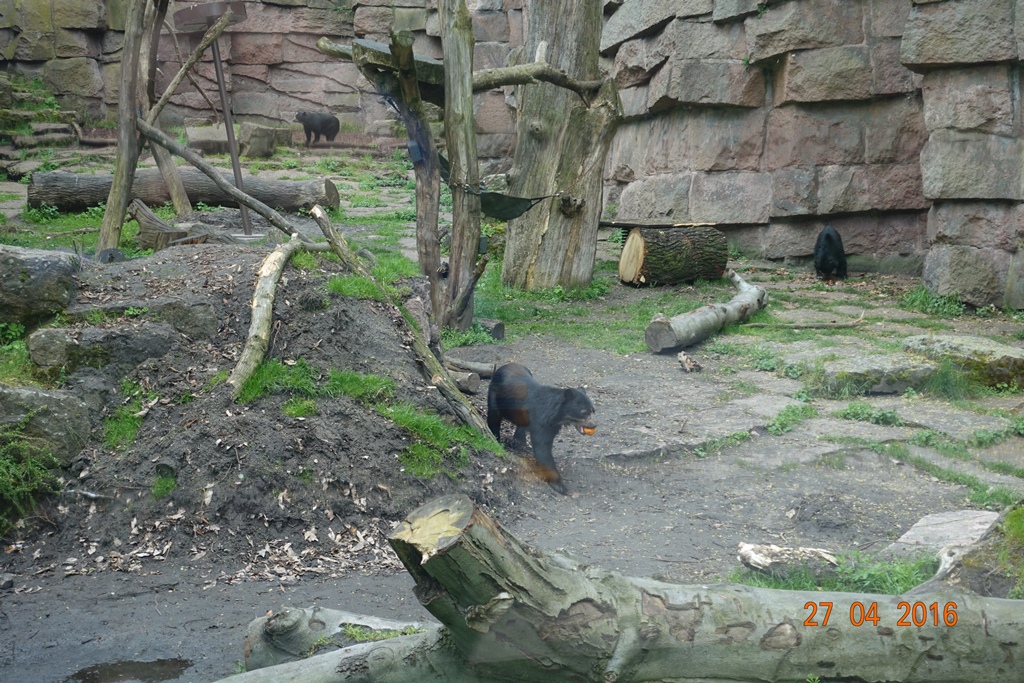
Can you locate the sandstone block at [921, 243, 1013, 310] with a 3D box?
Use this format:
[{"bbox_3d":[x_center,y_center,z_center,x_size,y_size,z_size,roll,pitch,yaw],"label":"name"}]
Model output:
[{"bbox_3d":[5.784,-0.852,20.930,1.029,0.801,0.700,2,7,18],"label":"sandstone block"}]

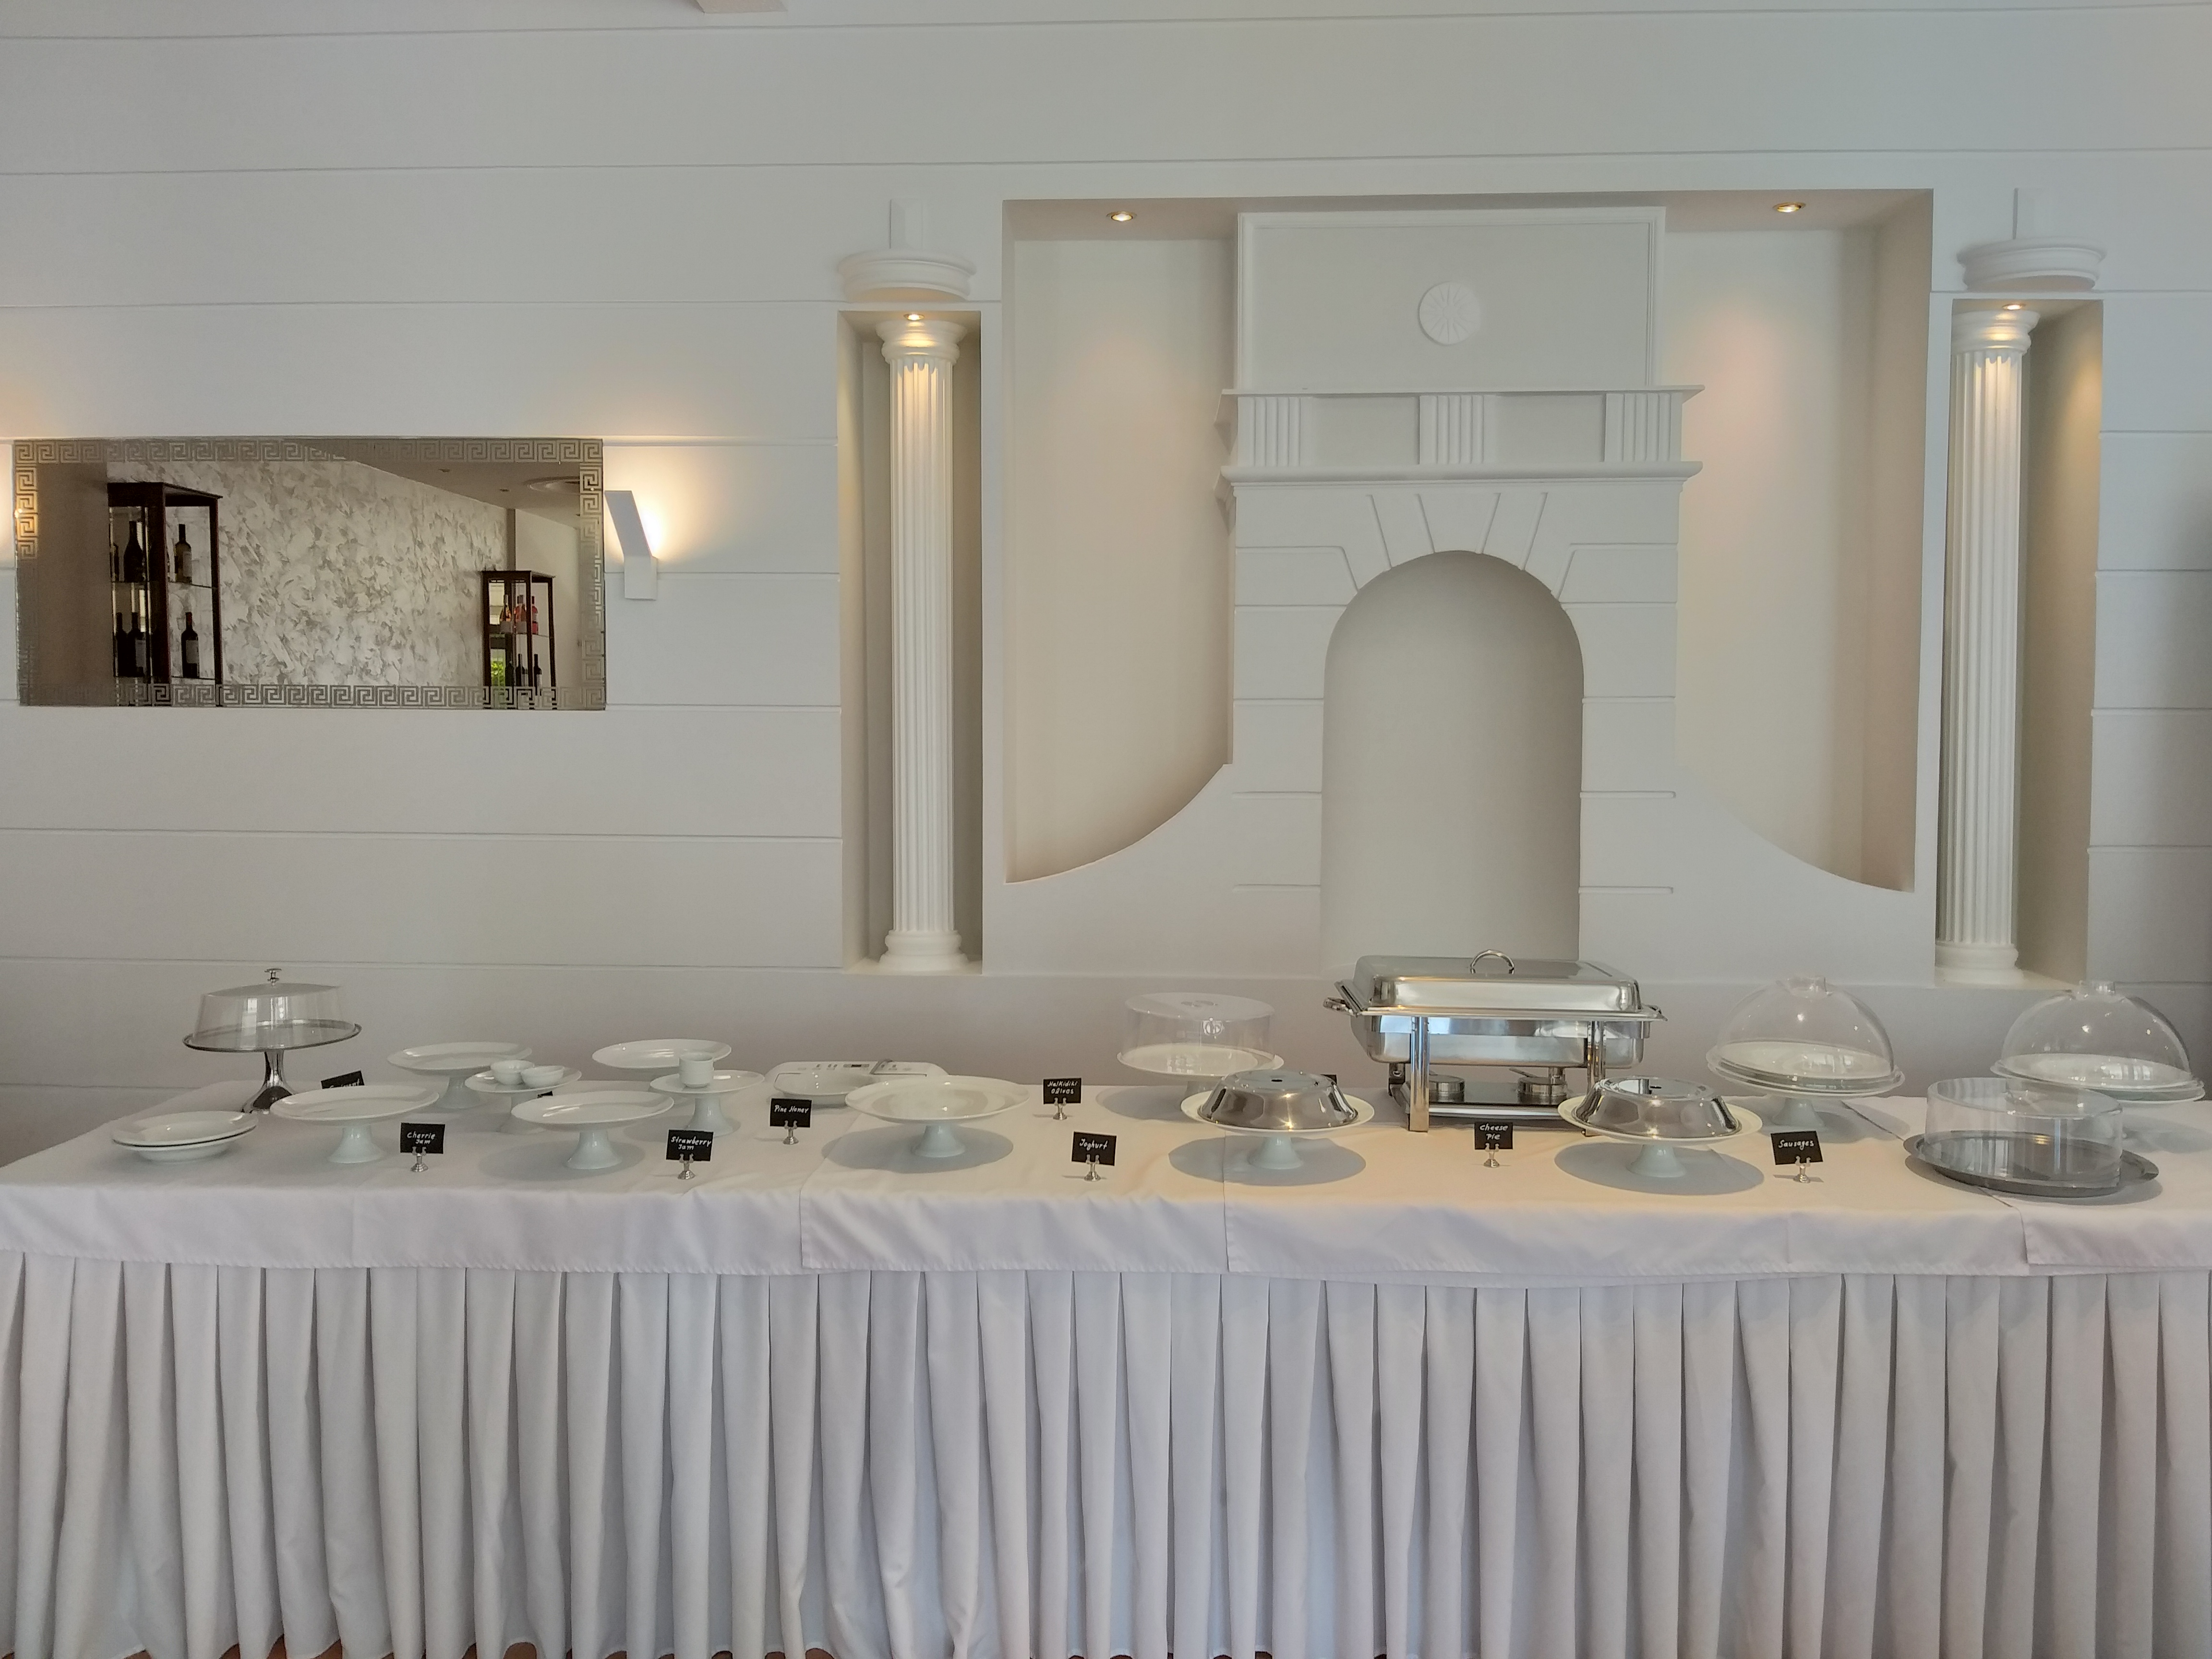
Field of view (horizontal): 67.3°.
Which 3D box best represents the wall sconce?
[{"bbox_3d":[-0.991,-0.588,3.484,0.058,0.212,0.140,0,3,3],"label":"wall sconce"}]

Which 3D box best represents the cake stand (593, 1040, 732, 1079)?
[{"bbox_3d":[-0.884,0.495,3.313,0.270,0.100,0.270,0,3,0],"label":"cake stand"}]

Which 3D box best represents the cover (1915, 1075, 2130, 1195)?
[{"bbox_3d":[1.536,0.507,2.789,0.288,0.113,0.288,0,3,0],"label":"cover"}]

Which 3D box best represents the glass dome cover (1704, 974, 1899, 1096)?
[{"bbox_3d":[1.278,0.360,3.034,0.330,0.180,0.330,0,3,3],"label":"glass dome cover"}]

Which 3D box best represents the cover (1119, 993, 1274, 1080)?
[{"bbox_3d":[0.182,0.391,3.185,0.300,0.103,0.300,0,3,3],"label":"cover"}]

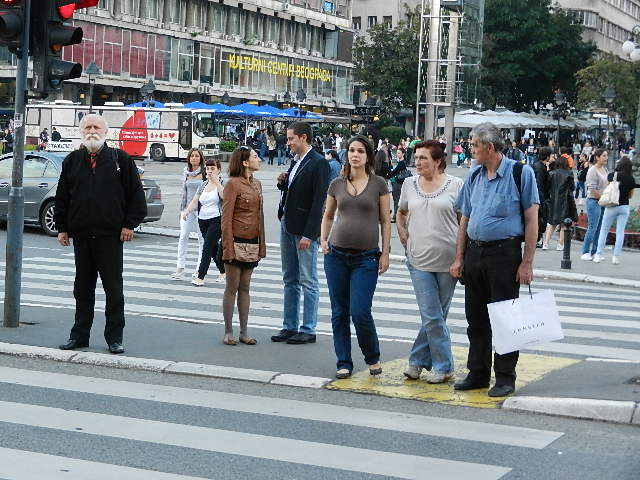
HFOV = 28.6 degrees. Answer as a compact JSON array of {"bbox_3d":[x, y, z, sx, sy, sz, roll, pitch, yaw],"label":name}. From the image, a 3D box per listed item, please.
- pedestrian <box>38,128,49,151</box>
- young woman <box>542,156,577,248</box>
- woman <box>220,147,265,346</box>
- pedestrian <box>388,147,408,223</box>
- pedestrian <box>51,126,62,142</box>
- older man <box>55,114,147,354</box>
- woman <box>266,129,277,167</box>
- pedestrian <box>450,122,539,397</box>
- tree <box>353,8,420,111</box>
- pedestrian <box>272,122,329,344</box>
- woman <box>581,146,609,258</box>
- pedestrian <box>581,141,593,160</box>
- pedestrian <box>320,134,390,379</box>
[{"bbox_3d":[-16.275,-5.693,74.000,0.380,1.740,0.500,4,4,25],"label":"pedestrian"},{"bbox_3d":[4.255,-0.663,22.242,0.560,1.660,0.420,2,4,-3],"label":"young woman"},{"bbox_3d":[-0.637,0.036,10.194,0.340,1.600,0.450,6,6,44],"label":"woman"},{"bbox_3d":[1.739,-1.192,27.500,0.420,1.640,0.480,0,5,-24],"label":"pedestrian"},{"bbox_3d":[-14.236,-5.203,68.000,0.500,1.750,0.360,1,4,-6],"label":"pedestrian"},{"bbox_3d":[-1.659,-0.057,9.500,0.670,1.780,0.400,2,4,2],"label":"older man"},{"bbox_3d":[-2.218,-4.253,57.500,0.450,1.660,0.340,2,4,6],"label":"woman"},{"bbox_3d":[1.147,0.110,8.358,0.560,1.780,0.420,5,5,30],"label":"pedestrian"},{"bbox_3d":[4.902,-10.378,85.000,6.500,10.300,6.200,2,4,0],"label":"tree"},{"bbox_3d":[-0.160,-0.070,10.338,0.420,1.790,0.500,0,5,-28],"label":"pedestrian"},{"bbox_3d":[4.266,-0.563,19.540,0.420,1.710,0.480,6,5,38],"label":"woman"},{"bbox_3d":[12.719,-3.909,60.000,0.500,1.680,0.350,2,4,-3],"label":"pedestrian"},{"bbox_3d":[0.252,0.100,8.941,0.510,1.690,0.400,2,4,0],"label":"pedestrian"}]

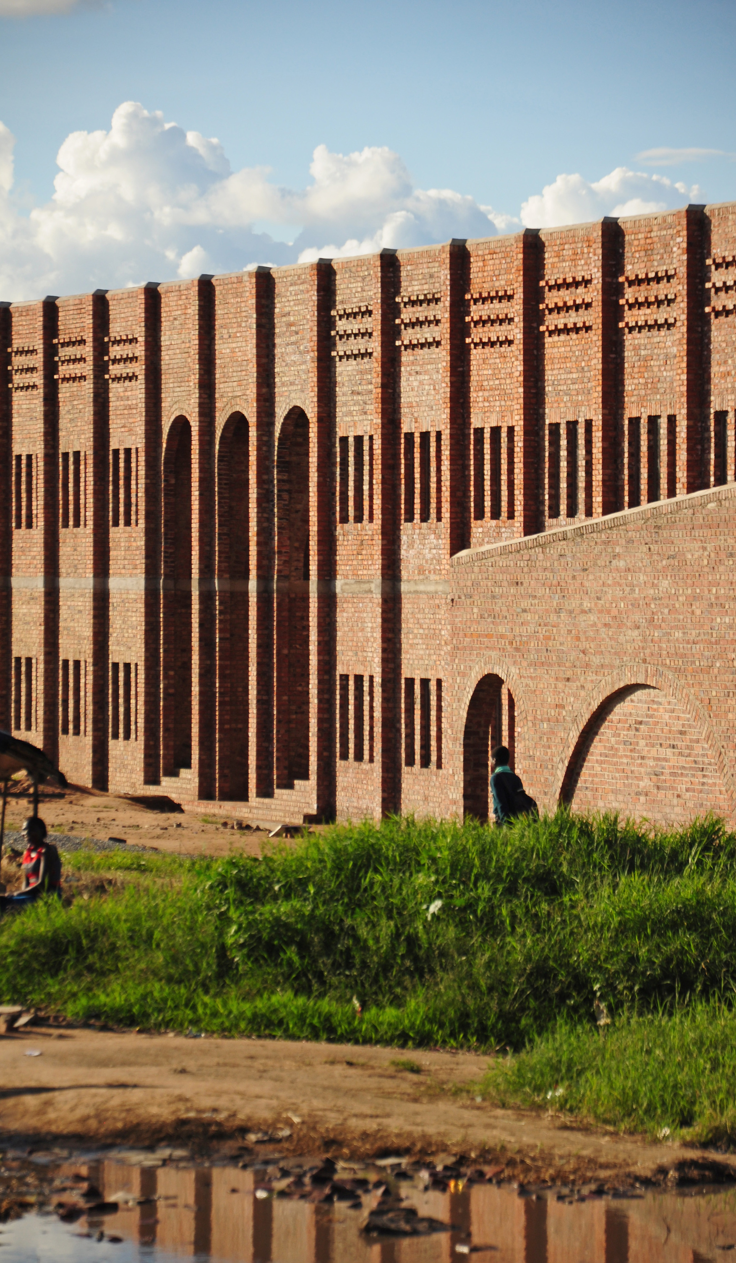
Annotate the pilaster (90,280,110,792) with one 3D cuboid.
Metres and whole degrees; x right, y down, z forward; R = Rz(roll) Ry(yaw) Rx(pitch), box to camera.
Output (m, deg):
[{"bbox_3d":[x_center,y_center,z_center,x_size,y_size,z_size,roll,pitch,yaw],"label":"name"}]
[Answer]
[{"bbox_3d":[-5.203,-1.731,105.528,0.260,9.578,0.345,0,1,-21],"label":"pilaster"}]

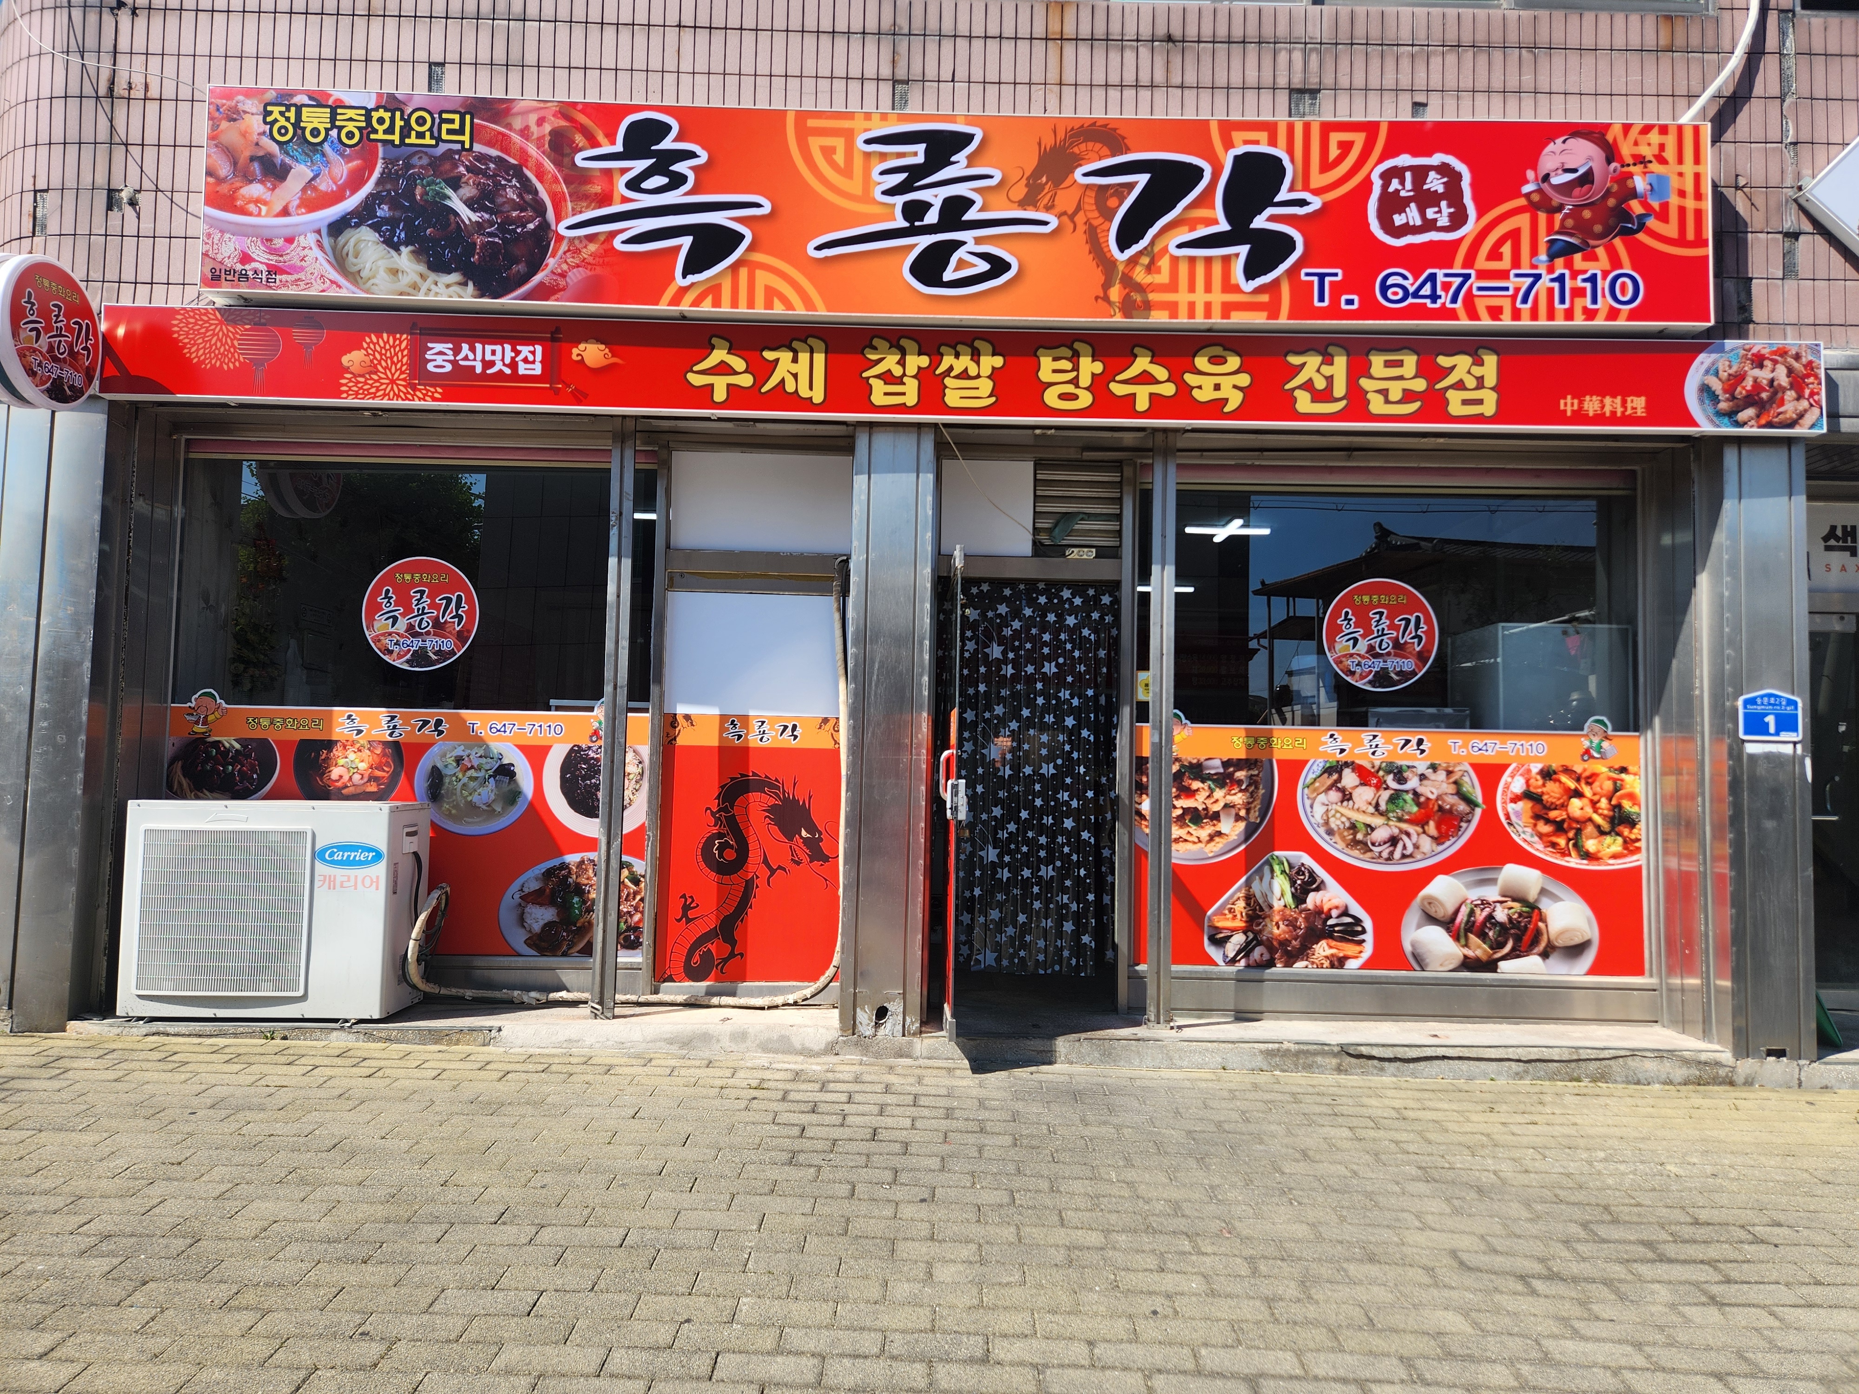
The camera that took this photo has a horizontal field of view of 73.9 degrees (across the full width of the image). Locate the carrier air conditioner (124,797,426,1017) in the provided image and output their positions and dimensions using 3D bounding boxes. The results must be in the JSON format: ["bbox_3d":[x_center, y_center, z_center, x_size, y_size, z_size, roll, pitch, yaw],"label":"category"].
[{"bbox_3d":[-2.570,0.831,4.896,0.997,0.814,0.390,1,-4,0],"label":"carrier air conditioner"}]

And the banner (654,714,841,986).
[{"bbox_3d":[-0.758,0.645,5.230,0.767,1.128,0.020,1,-4,0],"label":"banner"}]

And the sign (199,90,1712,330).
[{"bbox_3d":[0.116,-1.837,4.730,5.653,0.784,0.197,1,-4,0],"label":"sign"}]

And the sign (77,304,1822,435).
[{"bbox_3d":[0.136,-1.232,4.726,6.506,0.350,0.127,1,-4,0],"label":"sign"}]

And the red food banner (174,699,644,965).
[{"bbox_3d":[-2.231,0.577,5.273,2.050,1.045,0.020,1,-4,0],"label":"red food banner"}]

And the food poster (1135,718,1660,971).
[{"bbox_3d":[1.972,0.656,5.292,2.176,1.028,0.020,1,-4,0],"label":"food poster"}]

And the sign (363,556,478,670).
[{"bbox_3d":[-2.192,-0.357,5.328,0.495,0.484,0.015,1,-4,0],"label":"sign"}]

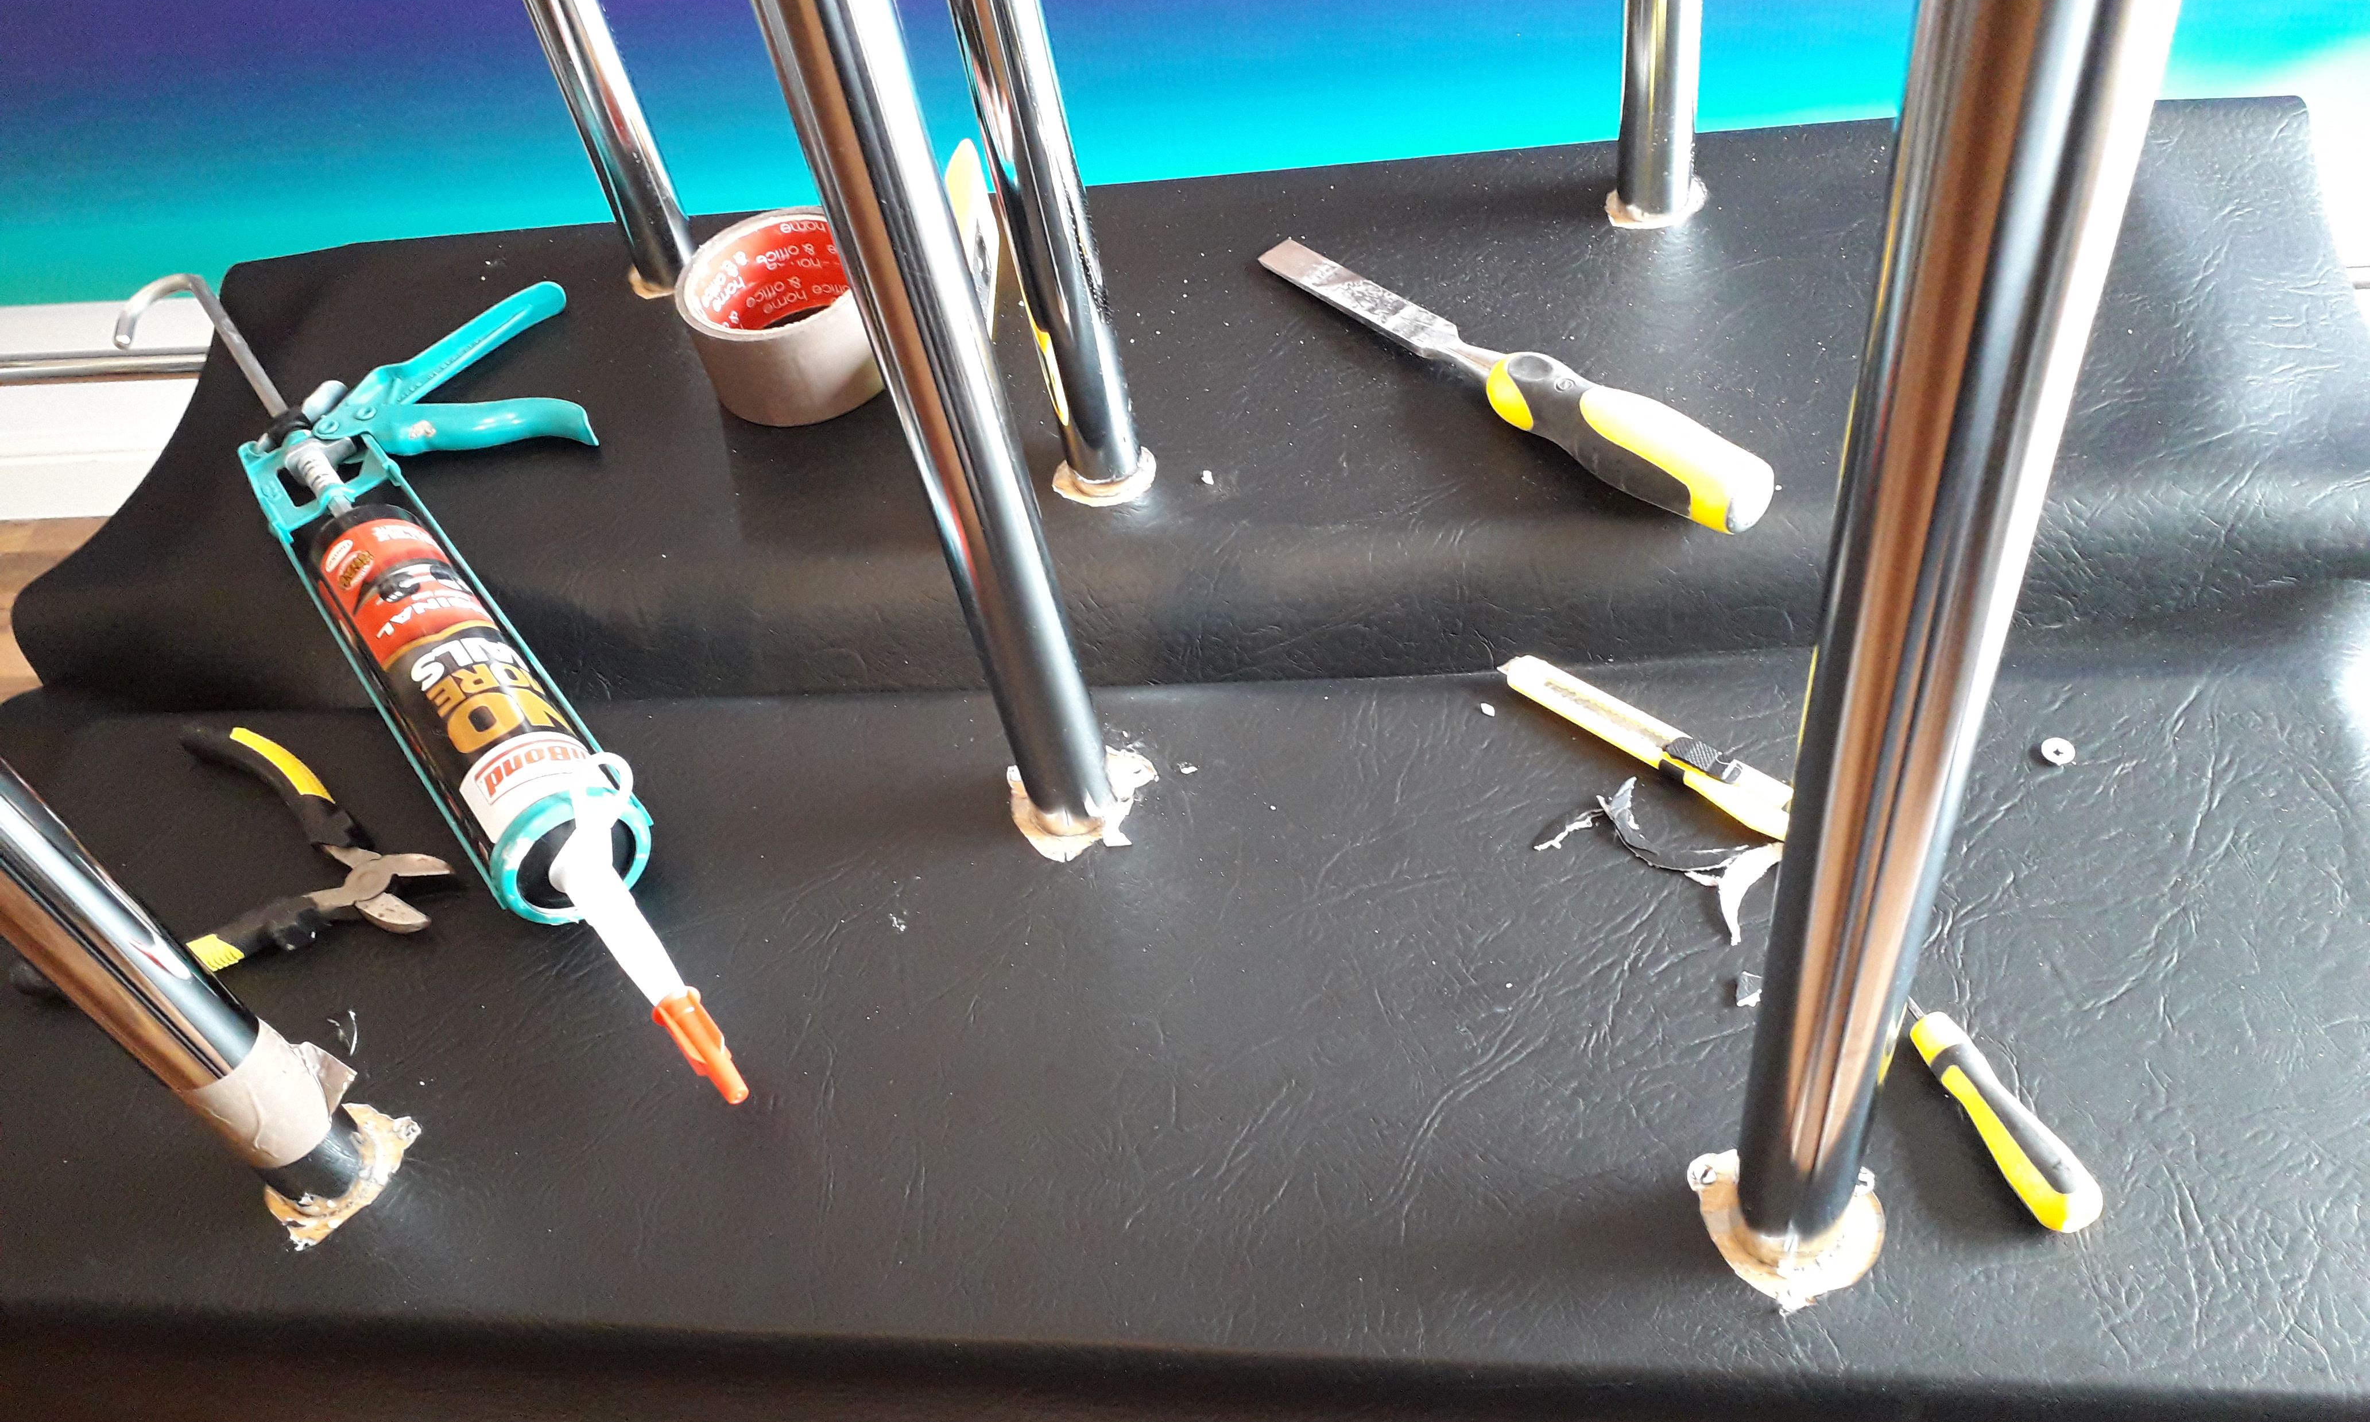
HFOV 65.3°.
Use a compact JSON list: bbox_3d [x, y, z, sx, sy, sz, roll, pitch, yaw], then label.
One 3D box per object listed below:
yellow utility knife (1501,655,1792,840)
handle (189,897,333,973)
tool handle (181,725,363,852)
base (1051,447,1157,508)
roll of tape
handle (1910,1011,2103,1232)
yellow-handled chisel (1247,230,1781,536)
[{"bbox_3d":[0.167,0.016,0.643,0.139,0.013,0.019,32,62,32],"label":"yellow utility knife"},{"bbox_3d":[-0.375,0.091,0.682,0.120,0.015,0.024,-14,48,-1],"label":"handle"},{"bbox_3d":[-0.358,0.028,0.734,0.124,0.015,0.024,26,59,29],"label":"tool handle"},{"bbox_3d":[-0.033,-0.100,0.748,0.044,0.012,0.044,-2,49,10],"label":"base"},{"bbox_3d":[-0.172,-0.174,0.815,0.092,0.048,0.092,-6,49,6],"label":"roll of tape"},{"bbox_3d":[0.237,0.117,0.537,0.019,0.019,0.073,-22,48,-8],"label":"handle"},{"bbox_3d":[0.125,-0.142,0.747,0.034,0.032,0.269,-37,50,-20],"label":"yellow-handled chisel"}]

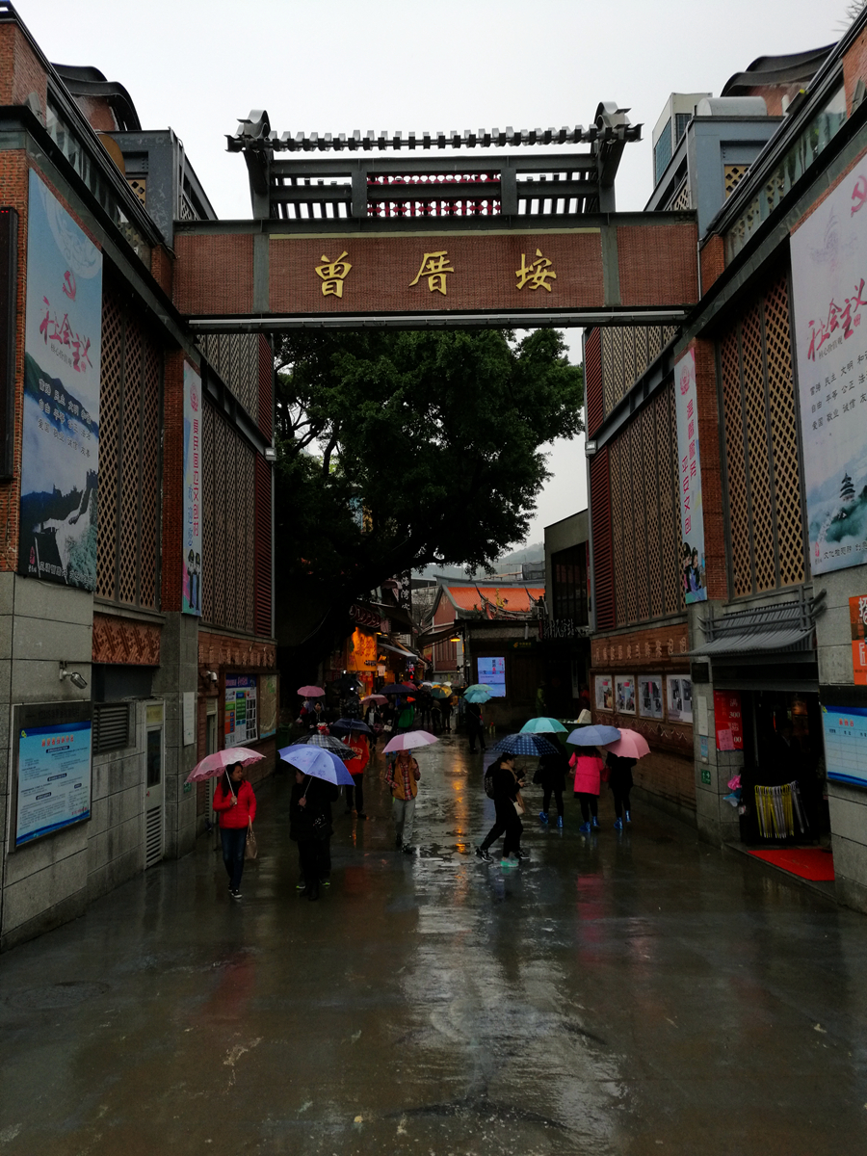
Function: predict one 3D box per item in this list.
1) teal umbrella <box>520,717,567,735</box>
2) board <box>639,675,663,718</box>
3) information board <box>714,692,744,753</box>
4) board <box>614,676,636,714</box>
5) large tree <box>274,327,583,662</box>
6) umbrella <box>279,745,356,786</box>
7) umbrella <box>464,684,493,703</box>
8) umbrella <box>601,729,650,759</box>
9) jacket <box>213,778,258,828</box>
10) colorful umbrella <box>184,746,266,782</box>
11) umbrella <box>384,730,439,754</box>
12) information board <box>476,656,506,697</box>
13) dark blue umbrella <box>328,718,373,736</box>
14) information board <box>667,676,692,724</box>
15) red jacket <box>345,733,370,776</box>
[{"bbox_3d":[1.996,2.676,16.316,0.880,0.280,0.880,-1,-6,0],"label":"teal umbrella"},{"bbox_3d":[4.457,2.435,18.500,0.060,0.870,1.740,-1,-6,-3],"label":"board"},{"bbox_3d":[4.458,2.155,13.600,0.410,0.900,0.030,-1,-6,-2],"label":"information board"},{"bbox_3d":[4.261,2.598,20.040,0.060,0.850,1.760,-1,-6,-3],"label":"board"},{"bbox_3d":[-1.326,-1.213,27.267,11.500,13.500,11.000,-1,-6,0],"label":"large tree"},{"bbox_3d":[-1.440,2.318,11.185,1.020,0.280,1.020,17,4,2],"label":"umbrella"},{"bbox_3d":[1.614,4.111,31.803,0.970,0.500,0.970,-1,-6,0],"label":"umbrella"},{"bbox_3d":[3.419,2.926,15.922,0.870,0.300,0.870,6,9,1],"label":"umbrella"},{"bbox_3d":[-2.549,2.914,11.581,0.540,0.600,0.340,0,-6,-7],"label":"jacket"},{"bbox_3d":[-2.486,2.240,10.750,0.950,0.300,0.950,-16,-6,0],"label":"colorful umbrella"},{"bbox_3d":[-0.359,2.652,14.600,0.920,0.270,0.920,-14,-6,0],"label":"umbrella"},{"bbox_3d":[2.694,4.648,42.032,1.270,1.800,0.120,-1,-6,0],"label":"information board"},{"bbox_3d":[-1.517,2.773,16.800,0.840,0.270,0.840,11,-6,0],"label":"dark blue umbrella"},{"bbox_3d":[4.594,2.239,16.700,0.060,0.870,1.740,-1,-6,-3],"label":"information board"},{"bbox_3d":[-1.515,3.475,17.726,0.520,0.770,0.350,-1,-6,-6],"label":"red jacket"}]

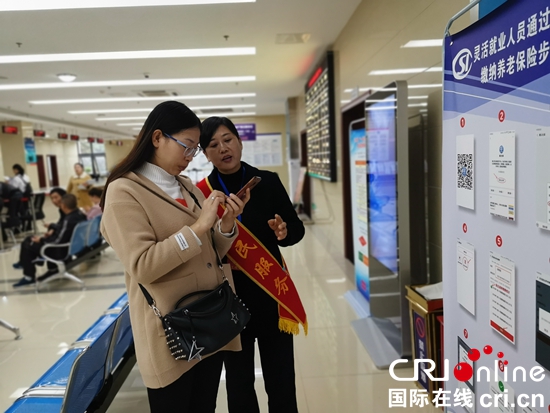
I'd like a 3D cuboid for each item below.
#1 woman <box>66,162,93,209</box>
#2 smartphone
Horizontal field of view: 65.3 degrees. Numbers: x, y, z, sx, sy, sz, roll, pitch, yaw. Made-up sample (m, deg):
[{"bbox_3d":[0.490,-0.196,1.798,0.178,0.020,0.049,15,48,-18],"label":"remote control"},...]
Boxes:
[{"bbox_3d":[-3.718,-0.072,8.280,0.480,1.550,0.340,-5,6,-18],"label":"woman"},{"bbox_3d":[-0.104,-0.050,1.460,0.150,0.009,0.074,-46,-9,12],"label":"smartphone"}]

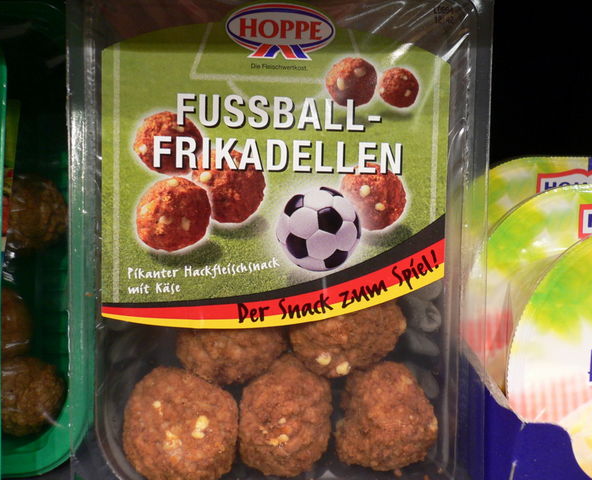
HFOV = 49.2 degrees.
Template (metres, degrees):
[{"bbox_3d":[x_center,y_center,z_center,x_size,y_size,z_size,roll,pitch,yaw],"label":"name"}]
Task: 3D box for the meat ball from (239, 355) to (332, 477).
[{"bbox_3d":[-0.004,0.069,0.255,0.037,0.046,0.040,0,6,0],"label":"meat ball"}]

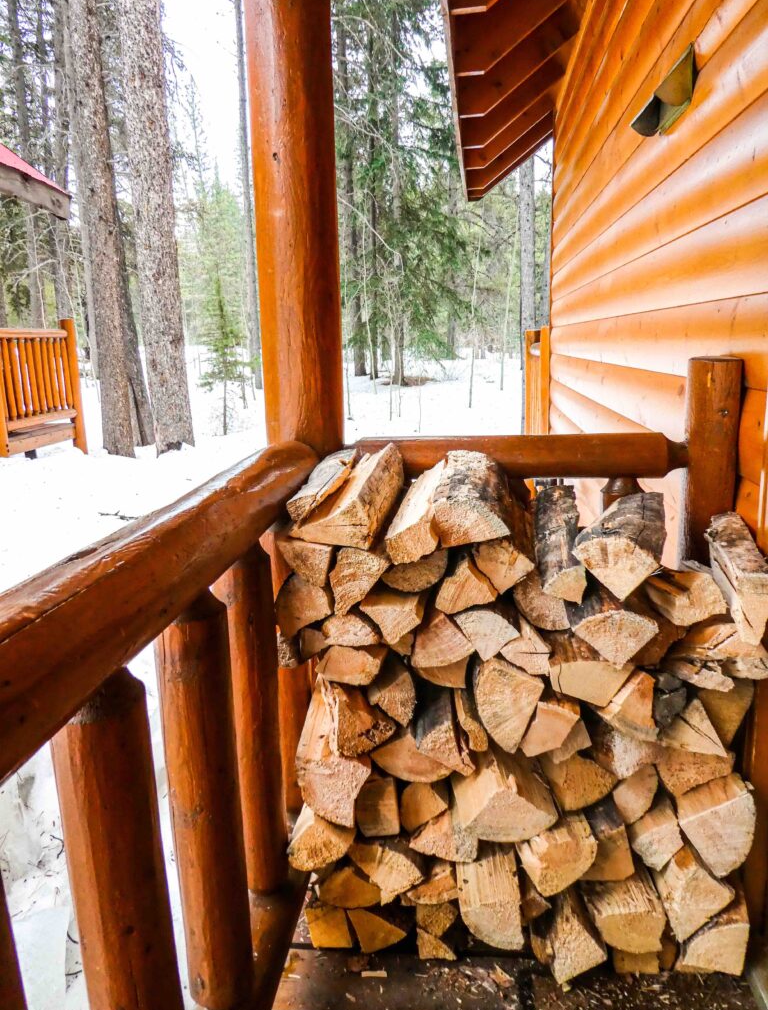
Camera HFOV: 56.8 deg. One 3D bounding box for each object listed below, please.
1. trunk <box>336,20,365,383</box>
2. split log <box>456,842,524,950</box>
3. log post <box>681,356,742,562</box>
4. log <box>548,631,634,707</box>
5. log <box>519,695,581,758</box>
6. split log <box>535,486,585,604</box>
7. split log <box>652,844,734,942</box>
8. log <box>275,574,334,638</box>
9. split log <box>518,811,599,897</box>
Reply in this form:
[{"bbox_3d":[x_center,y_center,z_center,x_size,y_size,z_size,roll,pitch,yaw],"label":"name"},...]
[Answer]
[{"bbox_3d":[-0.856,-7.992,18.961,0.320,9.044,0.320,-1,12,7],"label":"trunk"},{"bbox_3d":[0.211,0.671,1.417,0.112,0.116,0.410,0,13,8],"label":"split log"},{"bbox_3d":[0.683,0.225,1.541,0.110,1.053,0.110,0,13,7],"label":"log post"},{"bbox_3d":[0.378,0.255,1.403,0.139,0.088,0.420,0,13,7],"label":"log"},{"bbox_3d":[0.297,0.321,1.357,0.095,0.108,0.400,0,13,7],"label":"log"},{"bbox_3d":[0.313,0.063,1.260,0.080,0.068,0.373,1,19,11],"label":"split log"},{"bbox_3d":[0.546,0.618,1.382,0.119,0.164,0.400,0,13,7],"label":"split log"},{"bbox_3d":[-0.113,0.133,1.448,0.104,0.112,0.420,0,13,7],"label":"log"},{"bbox_3d":[0.313,0.558,1.377,0.131,0.110,0.410,0,13,8],"label":"split log"}]

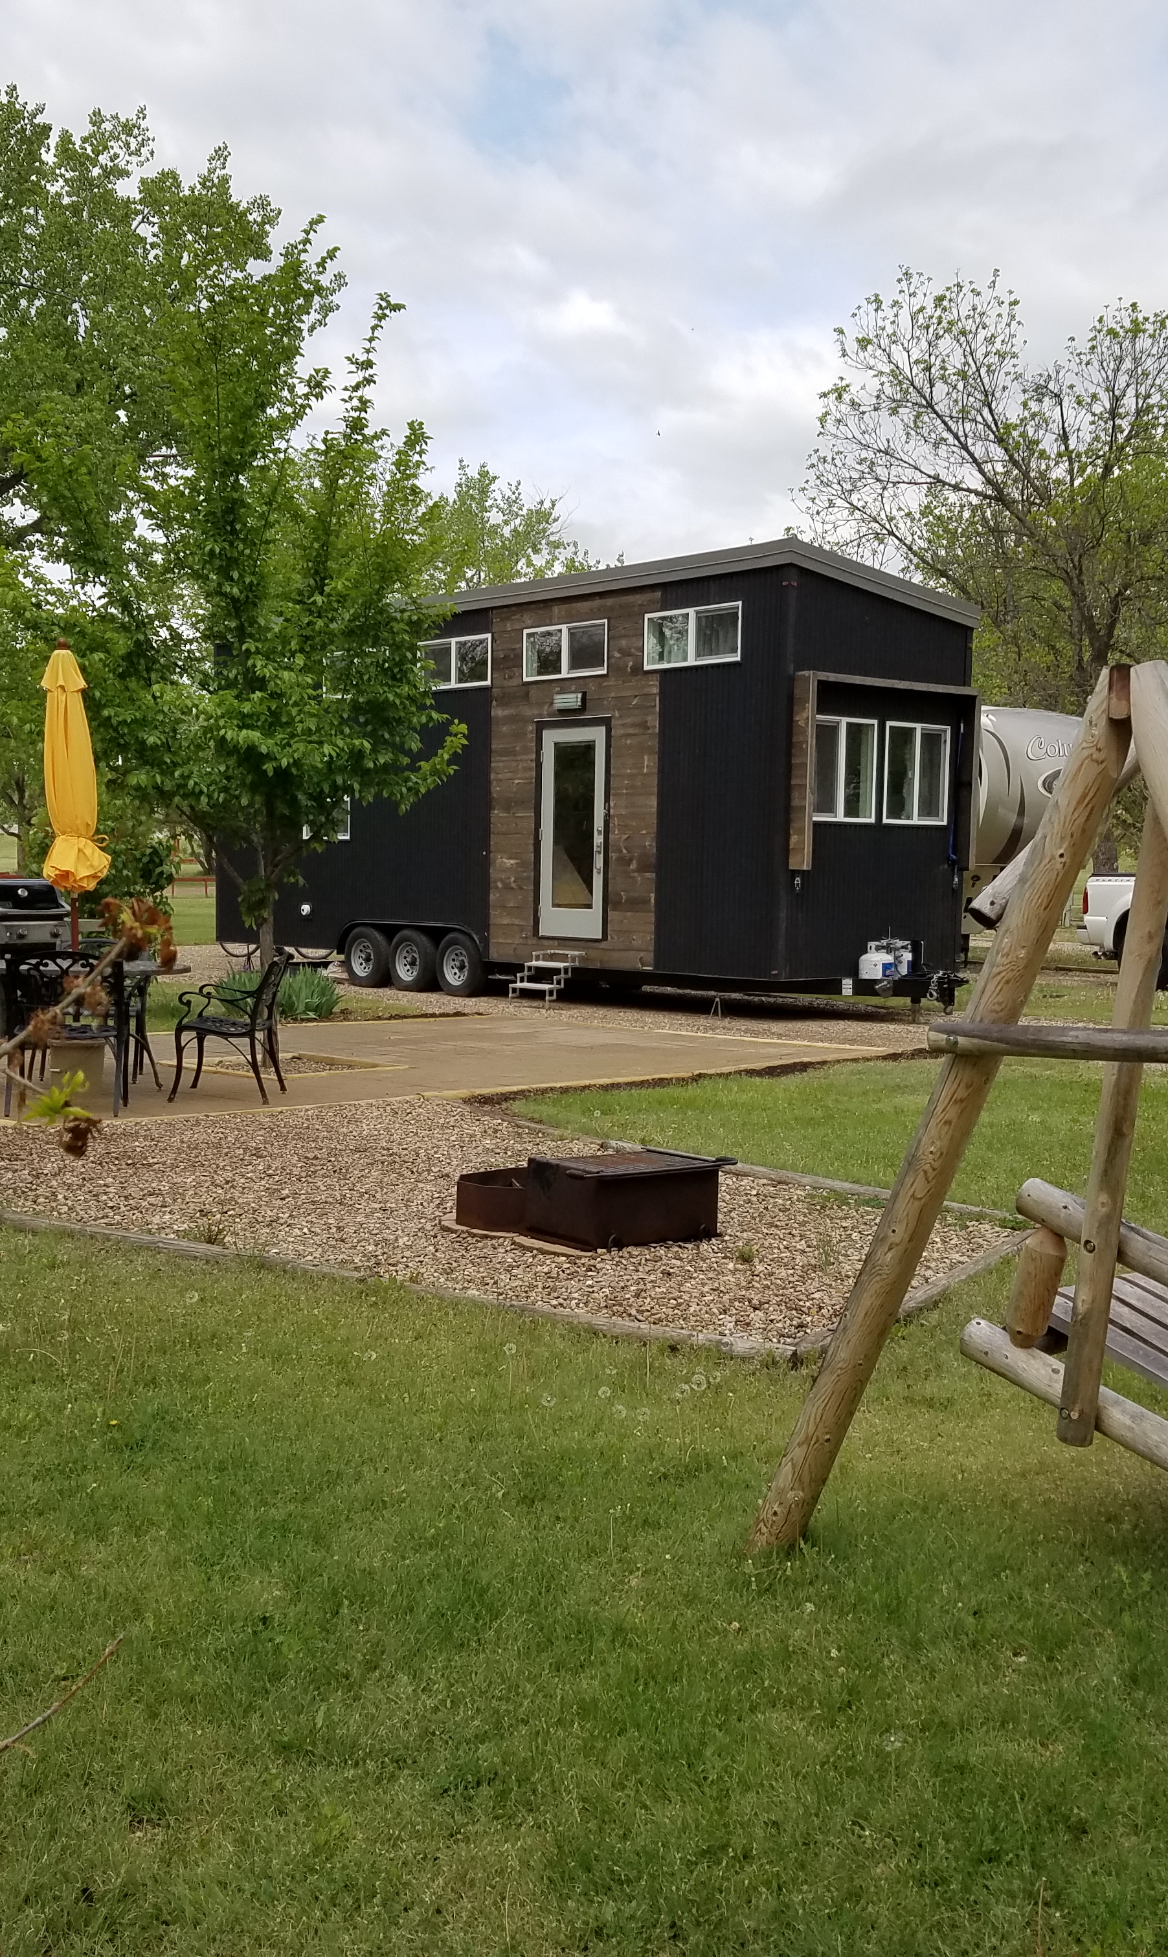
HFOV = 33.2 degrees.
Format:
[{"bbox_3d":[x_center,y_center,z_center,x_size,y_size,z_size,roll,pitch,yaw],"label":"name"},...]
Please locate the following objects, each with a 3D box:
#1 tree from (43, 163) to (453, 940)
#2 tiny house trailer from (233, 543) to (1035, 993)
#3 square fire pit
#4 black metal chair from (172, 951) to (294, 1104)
[{"bbox_3d":[-2.059,-2.272,12.553,2.900,5.700,2.800,1,3,0],"label":"tree"},{"bbox_3d":[-0.100,-1.910,20.700,2.600,4.160,10.370,-2,4,-42],"label":"tiny house trailer"},{"bbox_3d":[0.007,0.827,7.643,0.800,0.290,0.820,-1,4,-34],"label":"square fire pit"},{"bbox_3d":[-2.024,0.257,11.318,0.640,0.860,0.620,1,3,2],"label":"black metal chair"}]

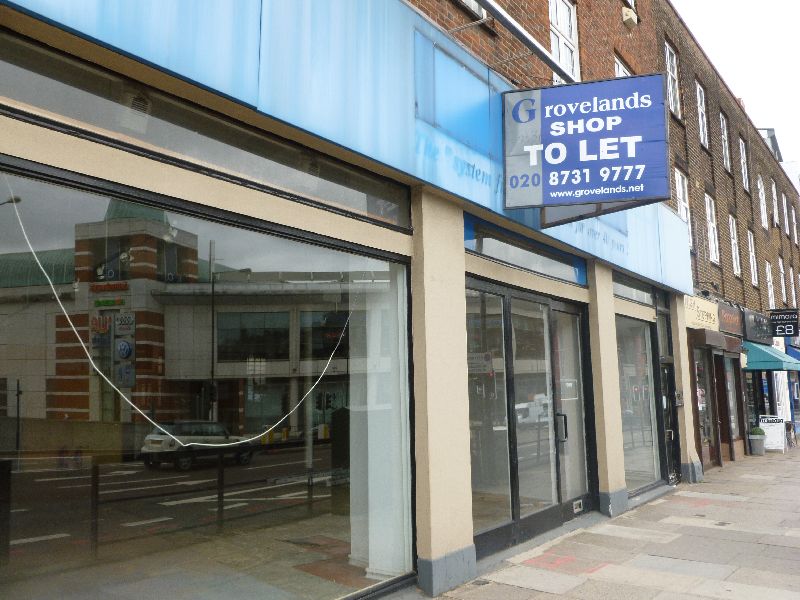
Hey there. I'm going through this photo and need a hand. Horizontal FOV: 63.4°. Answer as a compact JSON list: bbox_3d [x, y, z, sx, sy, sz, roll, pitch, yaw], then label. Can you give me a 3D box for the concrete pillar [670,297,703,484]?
[{"bbox_3d":[5.071,1.543,11.621,0.224,3.224,0.704,-7,-10,37],"label":"concrete pillar"}]

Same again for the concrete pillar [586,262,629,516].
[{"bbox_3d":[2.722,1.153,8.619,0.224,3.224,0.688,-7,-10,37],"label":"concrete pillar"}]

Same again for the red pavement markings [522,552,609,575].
[{"bbox_3d":[1.672,2.734,6.635,0.756,0.055,0.569,-7,-10,38],"label":"red pavement markings"}]

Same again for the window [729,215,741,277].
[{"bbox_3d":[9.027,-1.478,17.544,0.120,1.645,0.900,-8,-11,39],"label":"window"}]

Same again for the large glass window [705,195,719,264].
[{"bbox_3d":[7.447,-1.664,15.430,0.100,1.616,0.905,-7,-10,37],"label":"large glass window"}]

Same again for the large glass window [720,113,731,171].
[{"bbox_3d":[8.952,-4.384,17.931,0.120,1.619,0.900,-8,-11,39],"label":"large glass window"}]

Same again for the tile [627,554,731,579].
[{"bbox_3d":[2.517,2.424,5.816,0.824,0.050,0.541,-7,-10,37],"label":"tile"}]

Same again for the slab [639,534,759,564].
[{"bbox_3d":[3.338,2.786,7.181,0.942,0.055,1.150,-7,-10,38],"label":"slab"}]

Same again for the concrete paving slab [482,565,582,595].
[{"bbox_3d":[1.159,2.401,5.521,0.712,0.050,0.536,-7,-10,37],"label":"concrete paving slab"}]

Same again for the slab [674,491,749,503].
[{"bbox_3d":[4.544,2.910,9.476,0.928,0.050,0.536,-7,-10,37],"label":"slab"}]

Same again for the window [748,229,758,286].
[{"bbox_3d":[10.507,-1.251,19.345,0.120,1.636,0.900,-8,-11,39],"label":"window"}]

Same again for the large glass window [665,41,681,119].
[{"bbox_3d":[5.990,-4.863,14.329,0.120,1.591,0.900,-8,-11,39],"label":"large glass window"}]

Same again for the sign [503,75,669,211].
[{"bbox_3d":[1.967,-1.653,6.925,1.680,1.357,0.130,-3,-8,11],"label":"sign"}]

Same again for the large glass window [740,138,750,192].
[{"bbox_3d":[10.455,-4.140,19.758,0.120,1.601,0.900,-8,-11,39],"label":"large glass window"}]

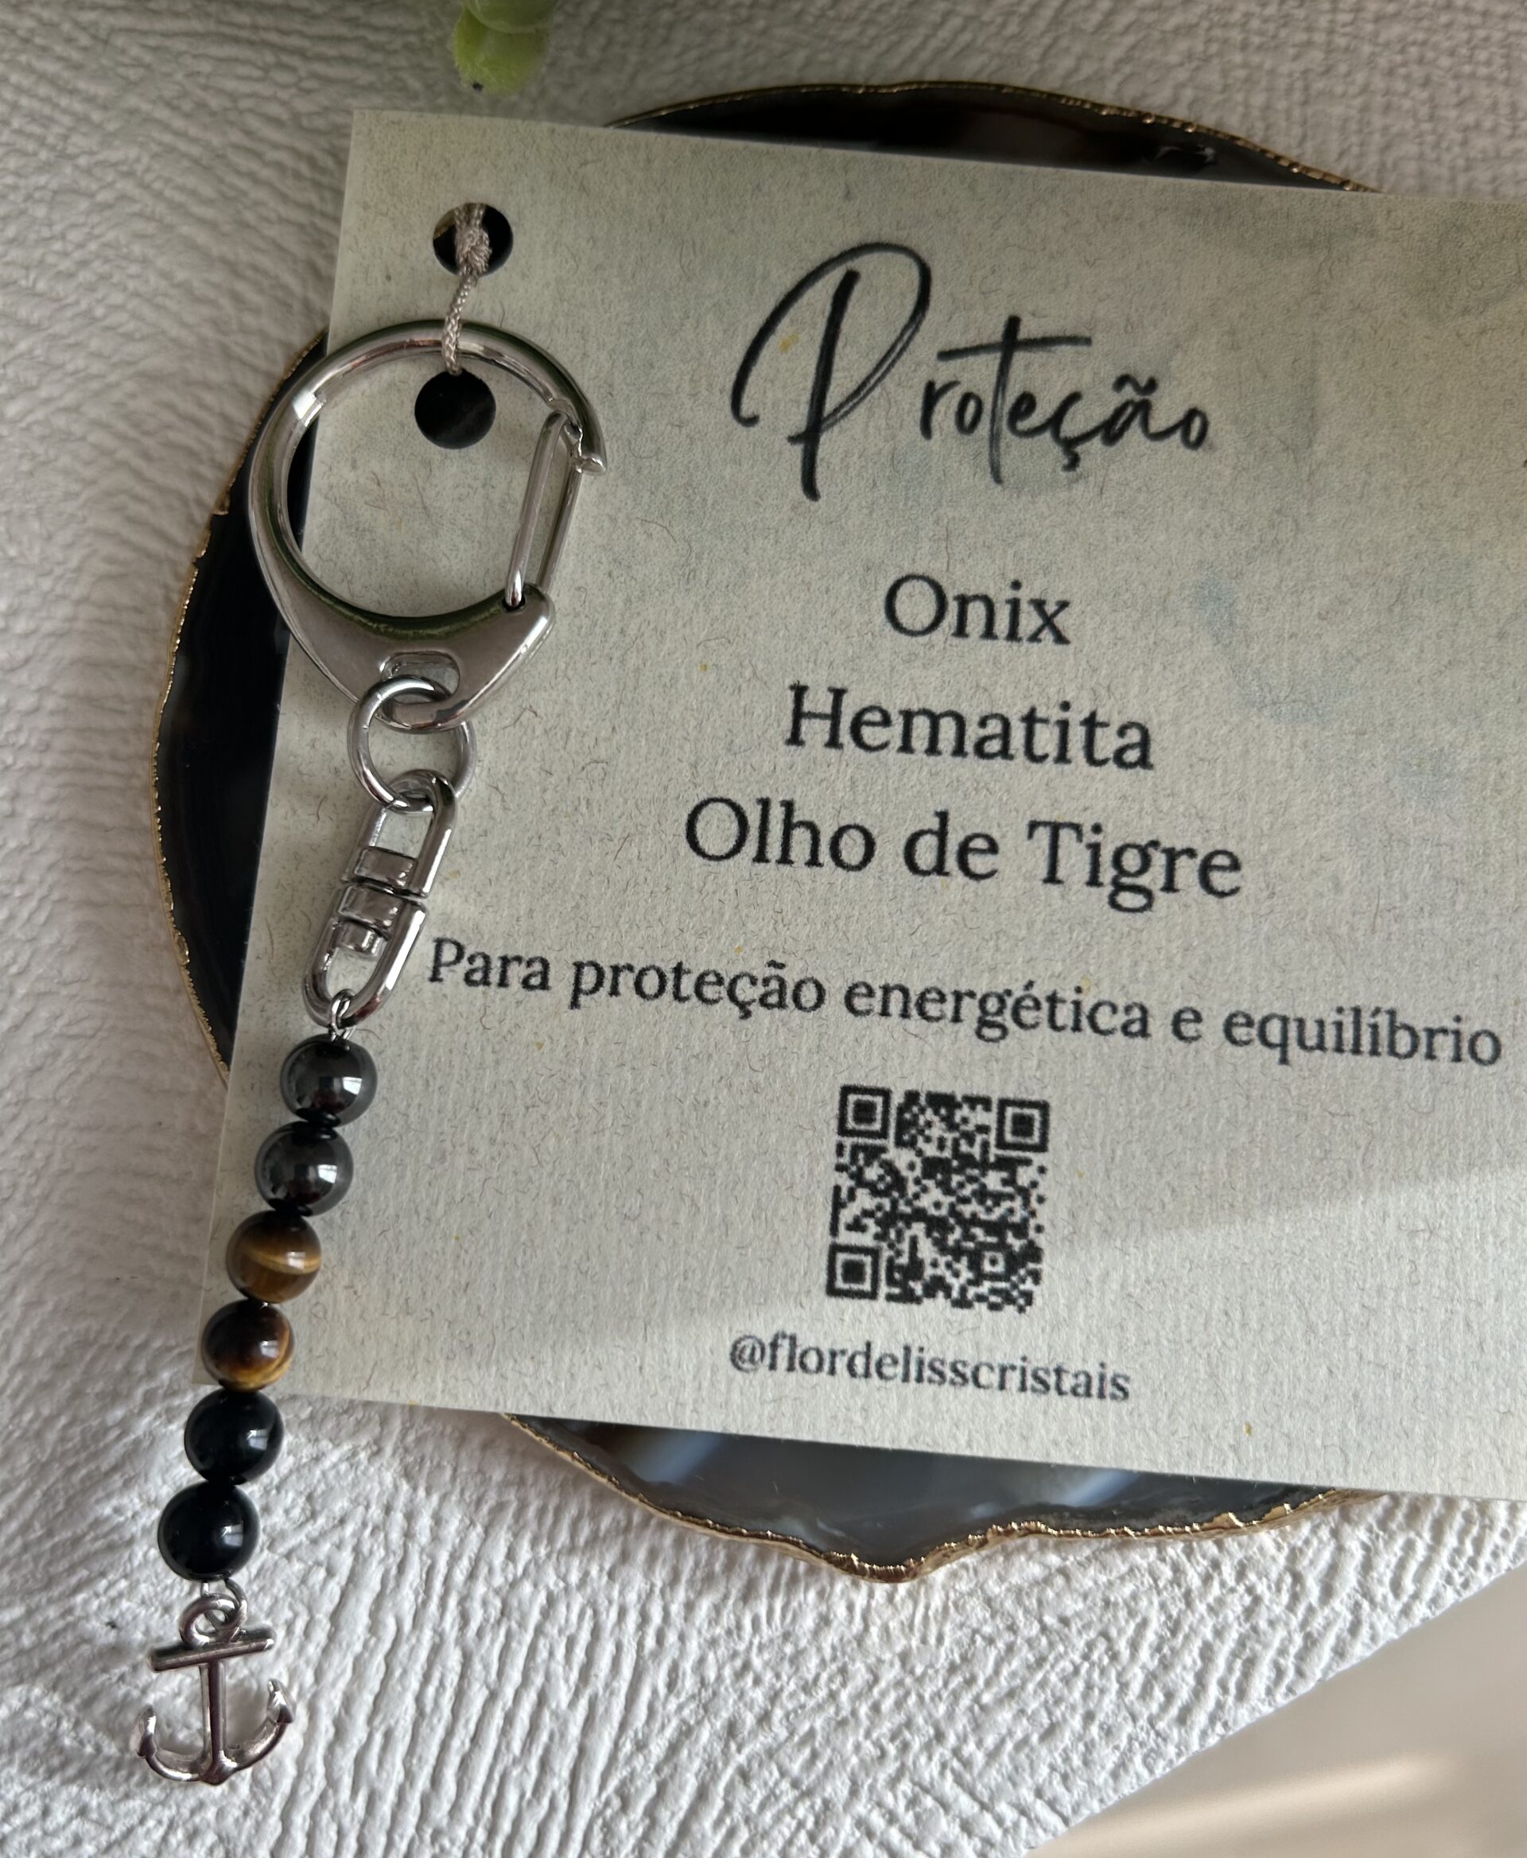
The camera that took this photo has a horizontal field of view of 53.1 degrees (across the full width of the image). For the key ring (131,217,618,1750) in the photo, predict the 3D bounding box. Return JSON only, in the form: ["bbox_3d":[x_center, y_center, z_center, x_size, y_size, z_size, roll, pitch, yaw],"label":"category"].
[{"bbox_3d":[-0.036,0.004,0.125,0.029,0.011,0.123,10,83,1],"label":"key ring"}]

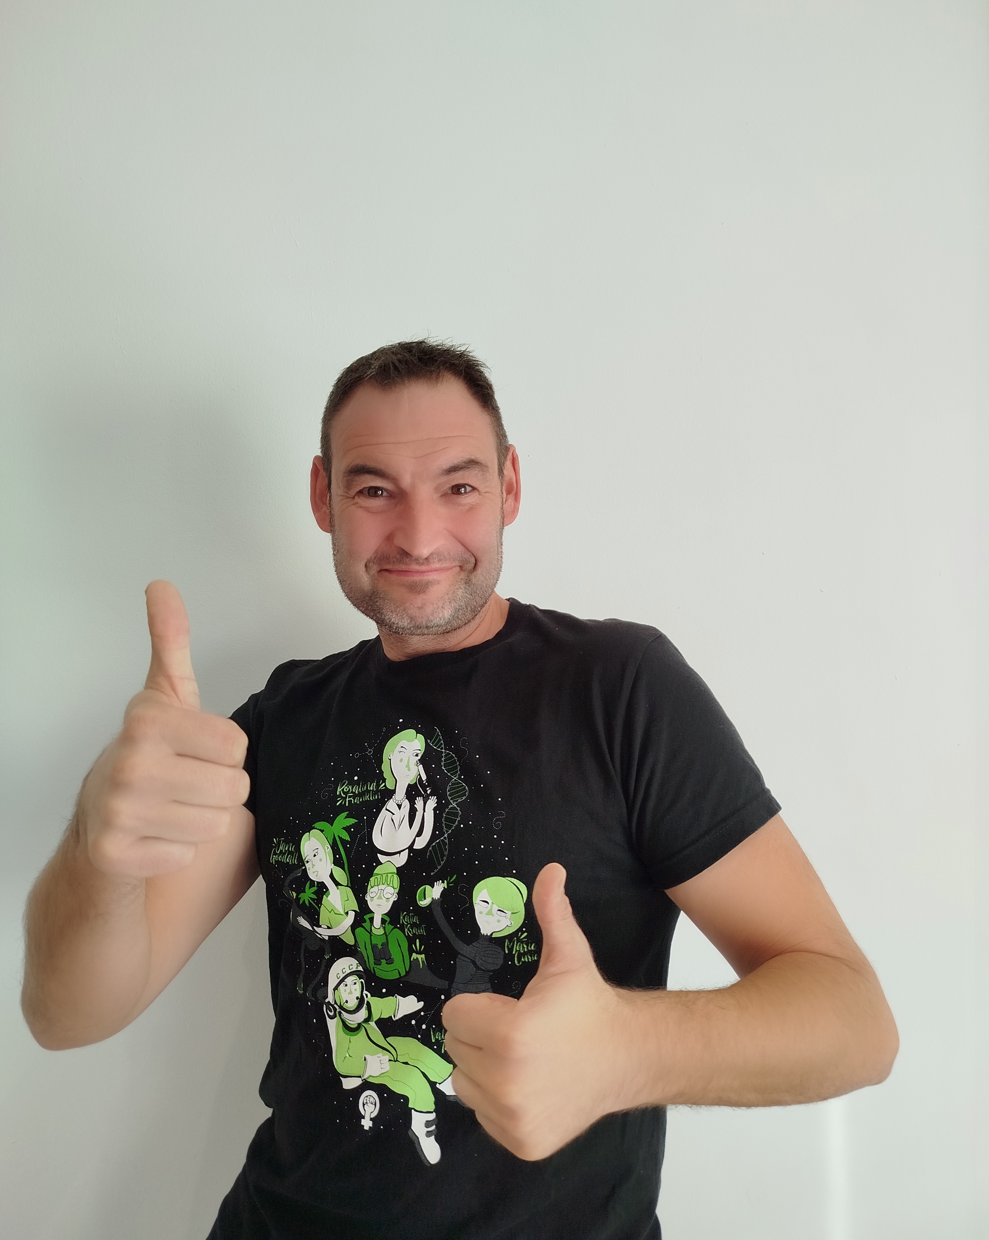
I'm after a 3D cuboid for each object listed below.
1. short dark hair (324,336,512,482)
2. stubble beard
[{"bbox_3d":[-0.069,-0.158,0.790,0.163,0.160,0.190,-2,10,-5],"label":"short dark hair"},{"bbox_3d":[-0.065,-0.033,0.737,0.145,0.087,0.105,-2,10,-5],"label":"stubble beard"}]

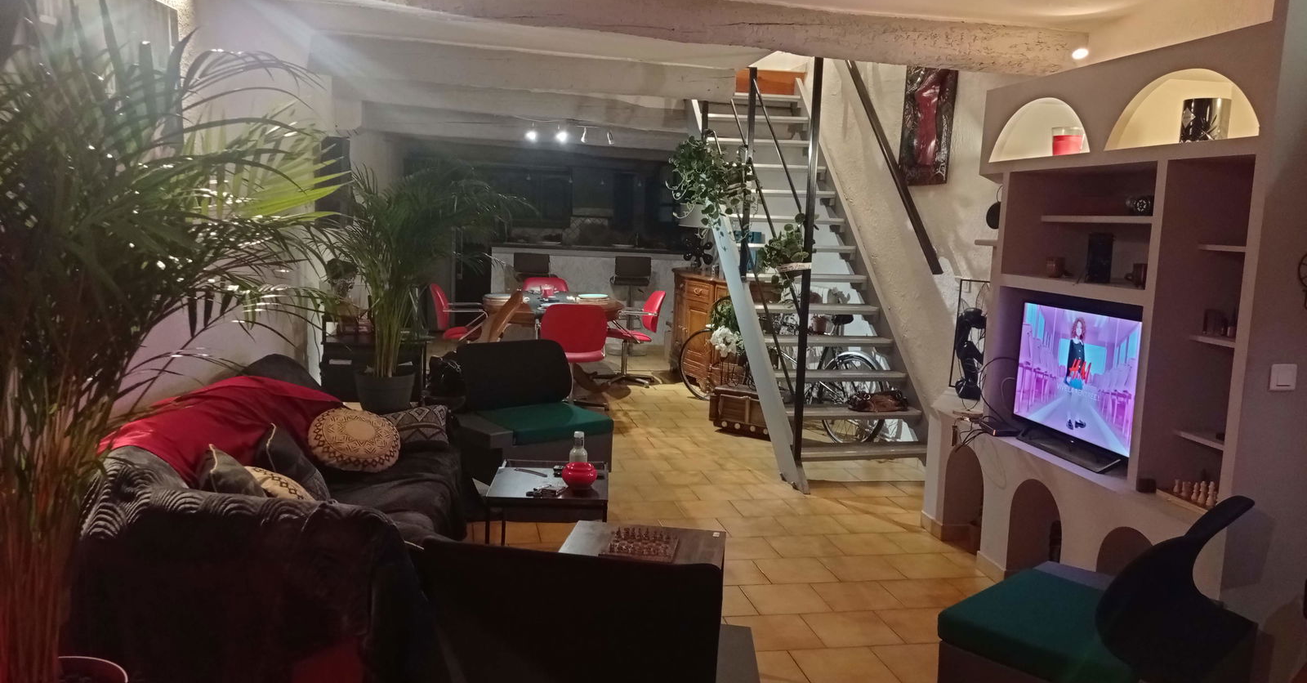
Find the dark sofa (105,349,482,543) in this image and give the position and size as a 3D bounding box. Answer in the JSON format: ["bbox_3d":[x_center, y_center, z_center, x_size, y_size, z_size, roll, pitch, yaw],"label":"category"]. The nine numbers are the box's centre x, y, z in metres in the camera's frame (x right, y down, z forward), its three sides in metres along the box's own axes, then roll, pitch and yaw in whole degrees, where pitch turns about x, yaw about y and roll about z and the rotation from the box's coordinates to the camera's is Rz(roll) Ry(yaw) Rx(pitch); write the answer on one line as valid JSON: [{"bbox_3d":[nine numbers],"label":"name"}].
[{"bbox_3d":[-1.218,0.645,4.014,0.960,0.880,2.500,1,7,-9],"label":"dark sofa"}]

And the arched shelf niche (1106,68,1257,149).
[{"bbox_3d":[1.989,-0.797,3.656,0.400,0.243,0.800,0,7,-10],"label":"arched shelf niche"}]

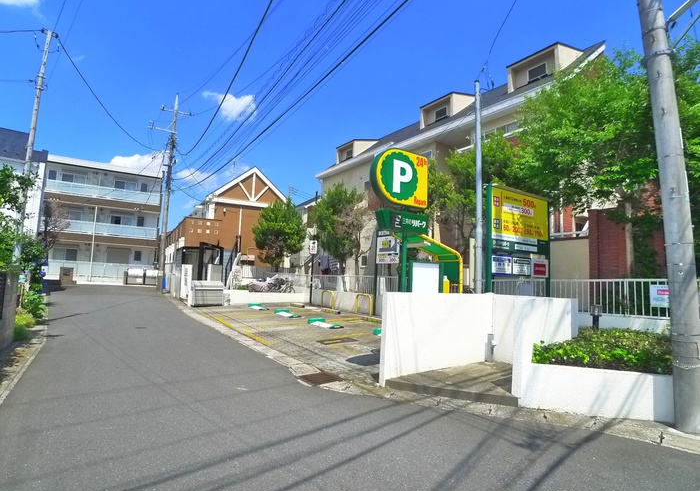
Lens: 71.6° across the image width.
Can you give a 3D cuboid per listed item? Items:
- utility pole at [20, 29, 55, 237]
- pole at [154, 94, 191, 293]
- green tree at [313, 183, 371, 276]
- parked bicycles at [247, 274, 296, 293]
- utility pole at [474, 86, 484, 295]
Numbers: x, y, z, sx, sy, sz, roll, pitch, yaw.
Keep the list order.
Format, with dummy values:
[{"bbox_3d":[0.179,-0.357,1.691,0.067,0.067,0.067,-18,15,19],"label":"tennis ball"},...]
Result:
[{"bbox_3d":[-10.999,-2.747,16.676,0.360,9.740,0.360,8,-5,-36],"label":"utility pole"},{"bbox_3d":[-10.395,-3.176,28.219,2.000,11.780,0.600,6,-8,-32],"label":"pole"},{"bbox_3d":[-0.267,-0.119,19.794,2.200,4.890,2.200,2,-4,0],"label":"green tree"},{"bbox_3d":[-3.284,1.770,20.300,1.900,1.080,1.200,2,-5,-5],"label":"parked bicycles"},{"bbox_3d":[2.545,-0.643,9.518,0.140,5.400,0.140,2,-4,0],"label":"utility pole"}]

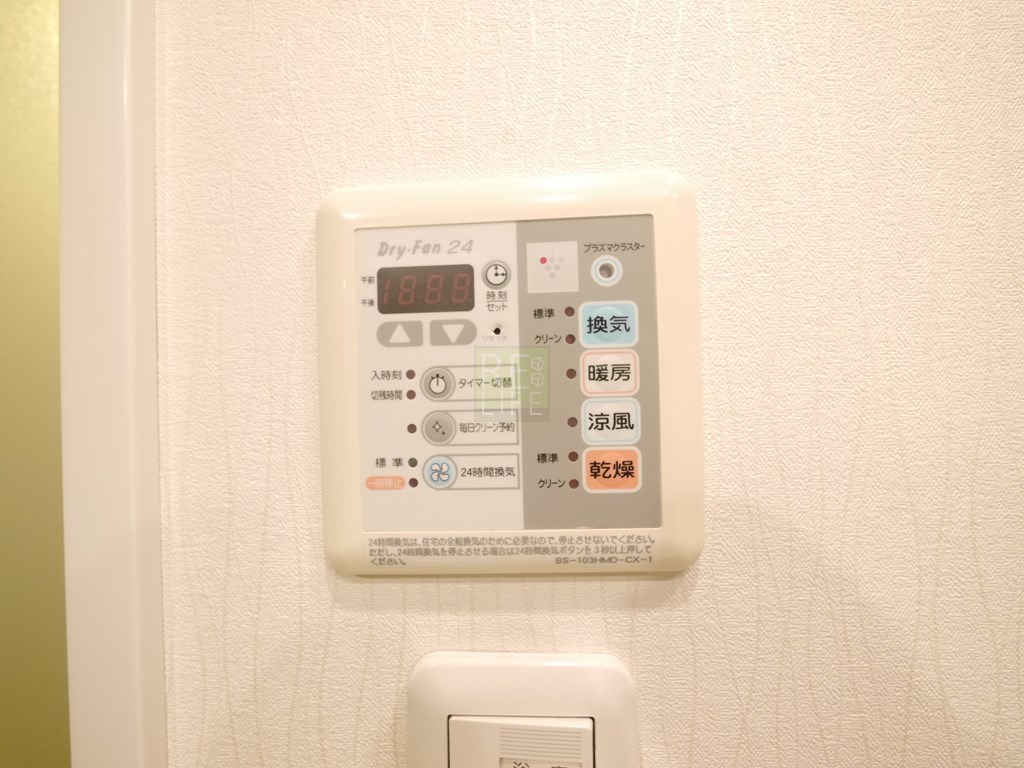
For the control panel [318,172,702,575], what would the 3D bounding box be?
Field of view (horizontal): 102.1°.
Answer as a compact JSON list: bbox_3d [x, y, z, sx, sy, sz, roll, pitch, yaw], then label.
[{"bbox_3d":[-0.001,-0.003,0.122,0.116,0.120,0.014,-2,-1,2],"label":"control panel"}]

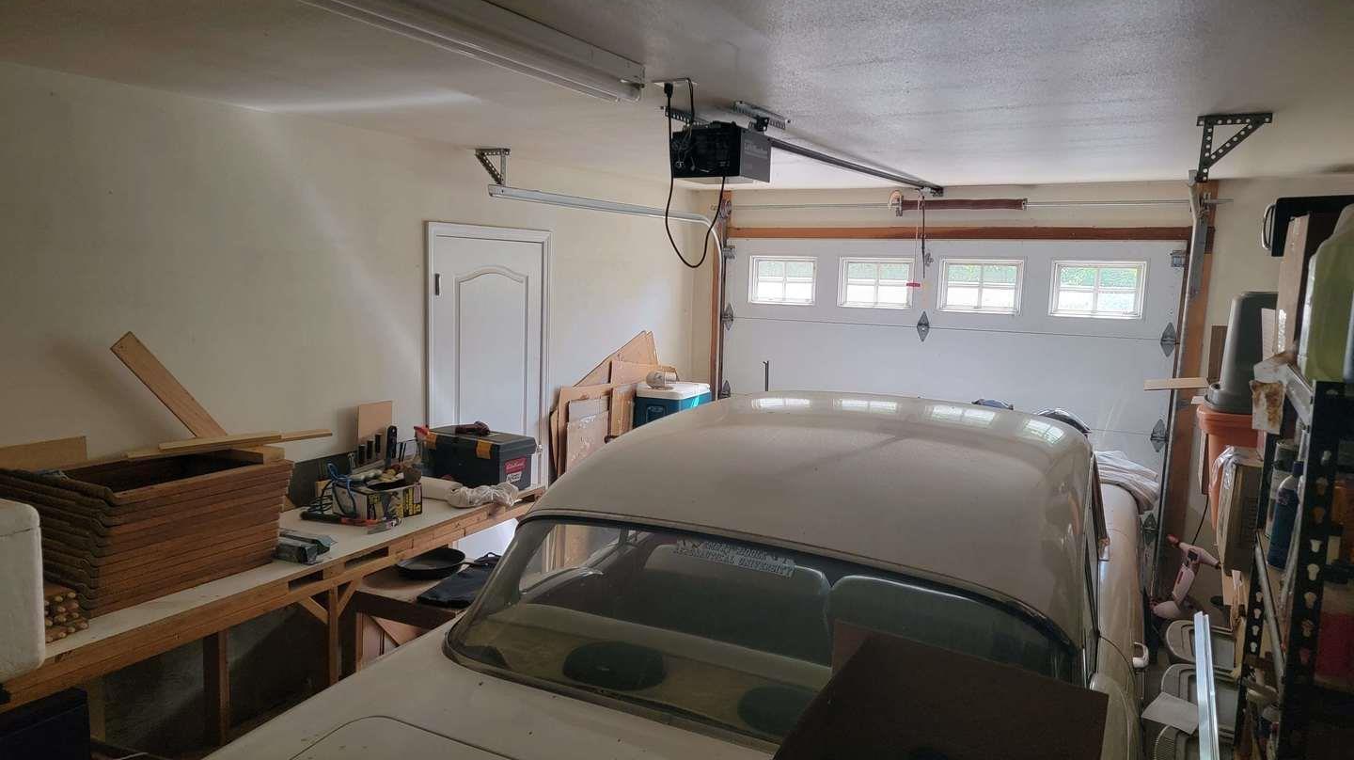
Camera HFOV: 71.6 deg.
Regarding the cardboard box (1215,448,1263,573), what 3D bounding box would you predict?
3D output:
[{"bbox_3d":[1.728,0.389,2.862,0.080,0.320,0.380,5,8,28],"label":"cardboard box"}]

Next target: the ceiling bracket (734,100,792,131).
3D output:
[{"bbox_3d":[0.295,-0.888,3.225,0.040,0.052,0.435,5,8,28],"label":"ceiling bracket"}]

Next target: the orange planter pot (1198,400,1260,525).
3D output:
[{"bbox_3d":[2.170,0.328,3.678,0.245,0.440,0.290,5,8,28],"label":"orange planter pot"}]

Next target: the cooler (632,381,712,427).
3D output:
[{"bbox_3d":[-0.011,0.225,5.925,0.320,0.350,0.525,5,8,28],"label":"cooler"}]

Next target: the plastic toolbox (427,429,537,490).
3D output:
[{"bbox_3d":[-0.921,0.349,4.284,0.525,0.226,0.220,7,9,36],"label":"plastic toolbox"}]

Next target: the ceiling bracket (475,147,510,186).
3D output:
[{"bbox_3d":[-0.881,-1.019,4.524,0.190,0.185,0.040,5,8,28],"label":"ceiling bracket"}]

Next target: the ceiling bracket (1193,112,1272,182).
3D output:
[{"bbox_3d":[1.792,-0.747,3.034,0.207,0.210,0.035,5,8,28],"label":"ceiling bracket"}]

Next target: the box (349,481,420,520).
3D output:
[{"bbox_3d":[-1.185,0.466,3.719,0.220,0.114,0.245,7,9,37],"label":"box"}]

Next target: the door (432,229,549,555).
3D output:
[{"bbox_3d":[-0.942,0.275,4.836,0.060,2.080,0.920,5,8,28],"label":"door"}]

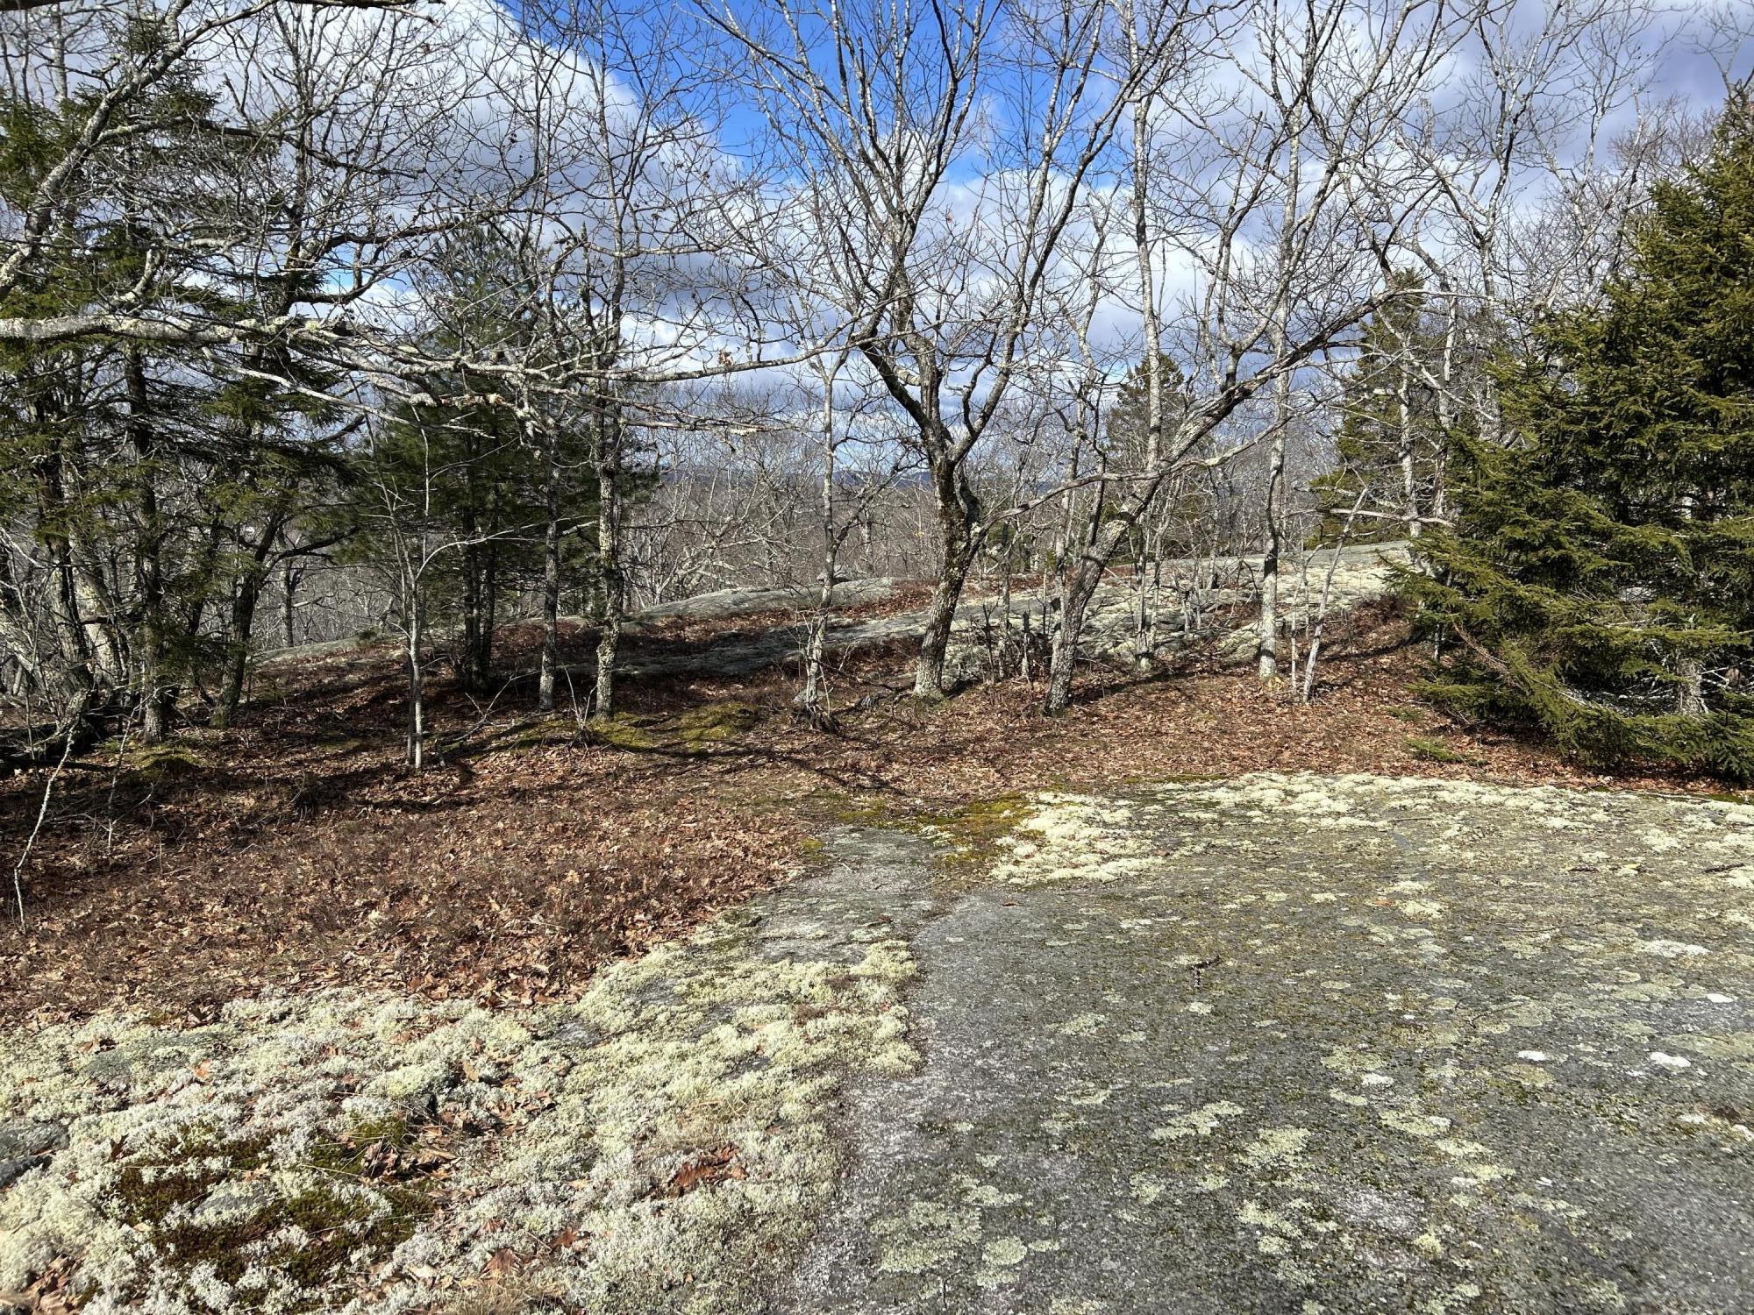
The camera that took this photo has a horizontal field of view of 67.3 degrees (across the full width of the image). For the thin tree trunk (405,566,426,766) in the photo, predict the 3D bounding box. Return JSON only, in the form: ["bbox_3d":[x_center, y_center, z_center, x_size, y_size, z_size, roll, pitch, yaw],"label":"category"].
[{"bbox_3d":[-2.480,0.061,7.075,0.110,1.130,0.100,0,8,0],"label":"thin tree trunk"}]

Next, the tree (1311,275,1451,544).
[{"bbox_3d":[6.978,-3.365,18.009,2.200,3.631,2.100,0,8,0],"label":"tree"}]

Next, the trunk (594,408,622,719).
[{"bbox_3d":[-1.778,-0.608,8.698,0.180,2.053,0.170,0,8,0],"label":"trunk"}]

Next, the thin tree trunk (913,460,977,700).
[{"bbox_3d":[0.485,-0.538,9.415,0.430,1.716,0.360,0,8,0],"label":"thin tree trunk"}]

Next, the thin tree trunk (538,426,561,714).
[{"bbox_3d":[-2.214,-0.578,8.904,0.160,1.936,0.150,0,8,0],"label":"thin tree trunk"}]

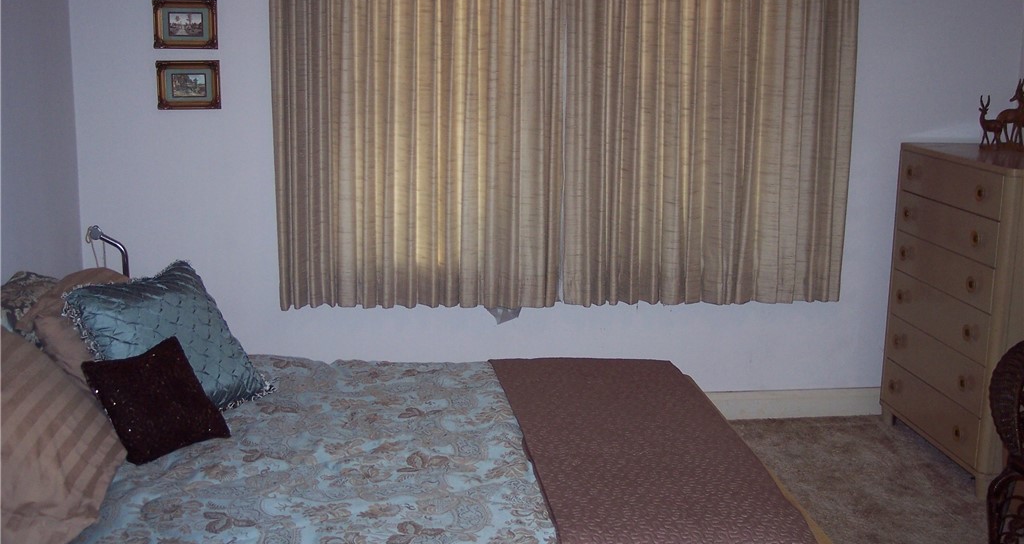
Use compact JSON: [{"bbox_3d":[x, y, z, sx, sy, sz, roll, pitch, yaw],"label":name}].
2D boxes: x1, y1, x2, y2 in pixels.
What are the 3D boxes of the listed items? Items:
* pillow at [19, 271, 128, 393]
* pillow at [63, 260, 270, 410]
[{"bbox_3d":[-1.099,0.222,3.224,0.160,0.450,0.580,-33,8,7],"label":"pillow"},{"bbox_3d":[-0.941,0.202,3.193,0.150,0.470,0.470,-39,-9,27],"label":"pillow"}]

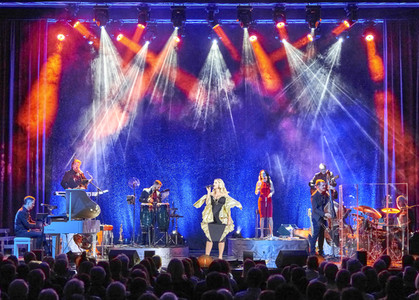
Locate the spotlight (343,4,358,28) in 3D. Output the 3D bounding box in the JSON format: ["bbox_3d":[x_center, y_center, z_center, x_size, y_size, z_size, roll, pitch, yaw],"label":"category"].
[{"bbox_3d":[3.266,-3.081,14.500,0.360,0.520,0.340,-3,-5,30],"label":"spotlight"}]

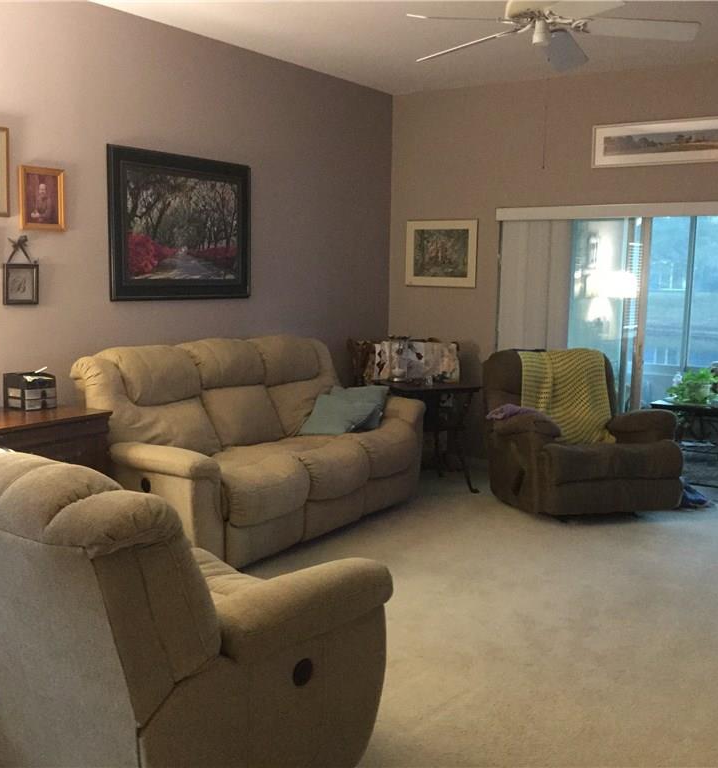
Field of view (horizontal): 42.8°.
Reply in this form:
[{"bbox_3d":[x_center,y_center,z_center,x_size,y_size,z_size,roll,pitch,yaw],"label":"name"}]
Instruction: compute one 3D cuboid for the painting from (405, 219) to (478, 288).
[{"bbox_3d":[0.657,-1.042,7.366,0.623,0.526,0.025,6,9,33],"label":"painting"}]

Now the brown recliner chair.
[{"bbox_3d":[1.547,0.300,6.394,1.020,1.020,0.960,-1,8,-18],"label":"brown recliner chair"}]

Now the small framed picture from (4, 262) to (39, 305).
[{"bbox_3d":[-1.734,-0.512,4.719,0.025,0.205,0.190,6,9,34],"label":"small framed picture"}]

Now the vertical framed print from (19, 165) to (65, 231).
[{"bbox_3d":[-1.631,-0.951,4.737,0.025,0.317,0.257,6,9,33],"label":"vertical framed print"}]

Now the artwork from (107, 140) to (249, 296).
[{"bbox_3d":[-1.060,-0.954,5.631,0.040,0.860,1.170,6,9,34],"label":"artwork"}]

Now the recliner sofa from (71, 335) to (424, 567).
[{"bbox_3d":[-0.563,0.310,5.539,0.960,1.090,2.140,6,9,34],"label":"recliner sofa"}]

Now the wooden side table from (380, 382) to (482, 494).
[{"bbox_3d":[0.512,0.371,6.659,0.566,0.730,0.500,-2,8,-21],"label":"wooden side table"}]

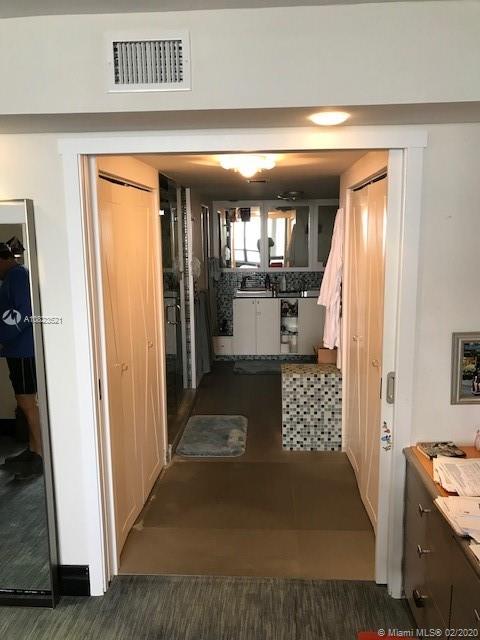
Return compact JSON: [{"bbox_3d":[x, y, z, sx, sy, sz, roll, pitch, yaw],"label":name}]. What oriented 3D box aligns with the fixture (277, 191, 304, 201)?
[{"bbox_3d":[0.542,-1.335,5.554,0.310,0.092,0.310,0,9,3],"label":"fixture"}]

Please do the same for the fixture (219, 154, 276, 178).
[{"bbox_3d":[0.042,-0.873,2.950,0.325,0.124,0.325,0,9,3],"label":"fixture"}]

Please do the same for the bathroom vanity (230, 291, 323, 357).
[{"bbox_3d":[0.573,0.064,7.146,1.345,0.850,0.560,0,9,3],"label":"bathroom vanity"}]

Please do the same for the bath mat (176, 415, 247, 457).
[{"bbox_3d":[-0.219,0.973,4.476,0.500,0.020,0.900,0,9,3],"label":"bath mat"}]

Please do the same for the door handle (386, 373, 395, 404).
[{"bbox_3d":[0.688,0.312,2.362,0.042,0.142,0.020,0,9,3],"label":"door handle"}]

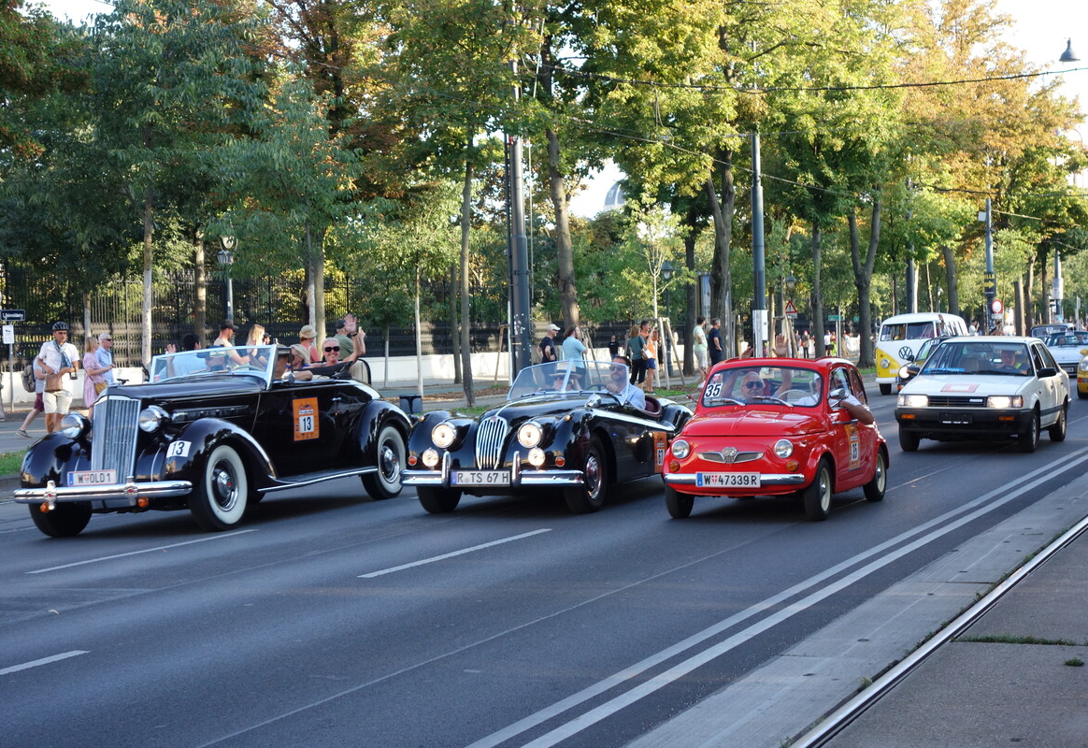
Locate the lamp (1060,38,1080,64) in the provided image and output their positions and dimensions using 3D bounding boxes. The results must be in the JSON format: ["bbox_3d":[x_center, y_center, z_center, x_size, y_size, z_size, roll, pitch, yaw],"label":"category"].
[{"bbox_3d":[14.466,-8.898,54.000,0.570,0.700,0.570,-1,1,0],"label":"lamp"}]

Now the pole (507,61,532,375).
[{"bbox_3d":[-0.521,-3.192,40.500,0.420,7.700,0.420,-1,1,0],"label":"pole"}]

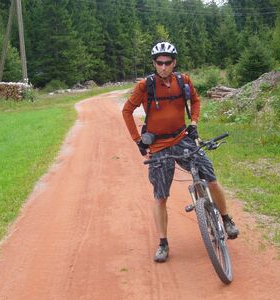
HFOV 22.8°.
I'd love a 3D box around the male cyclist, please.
[{"bbox_3d":[0.336,-0.005,5.760,0.950,1.780,0.560,0,6,2],"label":"male cyclist"}]

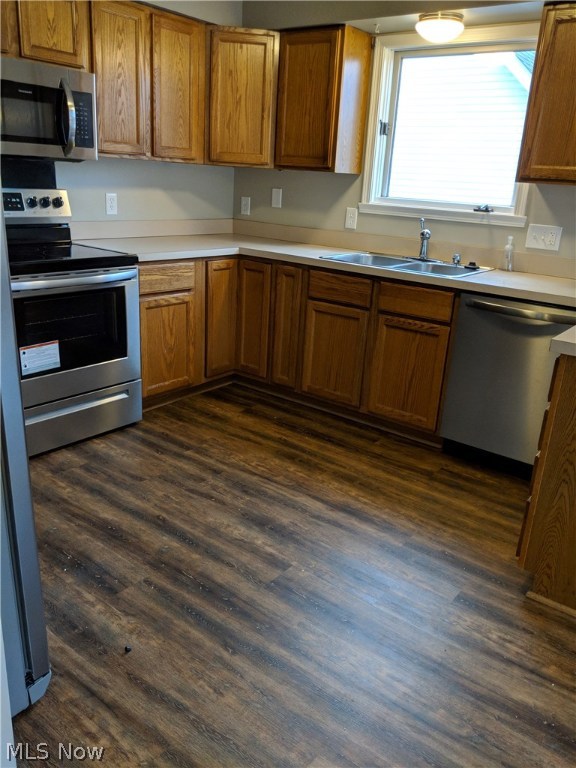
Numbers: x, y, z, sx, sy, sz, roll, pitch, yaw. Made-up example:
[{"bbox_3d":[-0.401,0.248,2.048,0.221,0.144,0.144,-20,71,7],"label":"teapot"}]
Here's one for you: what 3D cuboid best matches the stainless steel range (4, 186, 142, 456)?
[{"bbox_3d":[-1.251,-0.334,2.995,0.700,1.200,0.760,17,23,34],"label":"stainless steel range"}]

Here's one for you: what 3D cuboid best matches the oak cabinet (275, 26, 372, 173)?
[{"bbox_3d":[0.201,-1.698,3.637,0.458,0.765,0.320,17,23,34],"label":"oak cabinet"}]

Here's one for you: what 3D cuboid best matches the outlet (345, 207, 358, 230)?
[{"bbox_3d":[0.407,-1.066,3.861,0.078,0.122,0.012,17,23,34],"label":"outlet"}]

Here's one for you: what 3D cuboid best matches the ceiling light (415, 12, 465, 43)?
[{"bbox_3d":[0.779,-1.819,3.091,0.250,0.110,0.250,17,23,34],"label":"ceiling light"}]

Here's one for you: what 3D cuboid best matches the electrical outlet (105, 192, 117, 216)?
[{"bbox_3d":[-1.056,-1.082,3.606,0.012,0.119,0.077,17,23,34],"label":"electrical outlet"}]

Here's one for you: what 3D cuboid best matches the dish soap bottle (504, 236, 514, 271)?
[{"bbox_3d":[1.212,-0.711,3.273,0.047,0.190,0.045,17,23,34],"label":"dish soap bottle"}]

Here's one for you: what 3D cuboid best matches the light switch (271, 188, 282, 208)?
[{"bbox_3d":[-0.079,-1.294,4.180,0.078,0.120,0.012,17,23,34],"label":"light switch"}]

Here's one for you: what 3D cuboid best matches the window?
[{"bbox_3d":[0.906,-1.442,3.375,1.040,0.990,0.100,17,23,34],"label":"window"}]

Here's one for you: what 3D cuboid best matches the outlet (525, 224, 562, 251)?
[{"bbox_3d":[1.361,-0.779,3.188,0.168,0.120,0.012,17,23,34],"label":"outlet"}]

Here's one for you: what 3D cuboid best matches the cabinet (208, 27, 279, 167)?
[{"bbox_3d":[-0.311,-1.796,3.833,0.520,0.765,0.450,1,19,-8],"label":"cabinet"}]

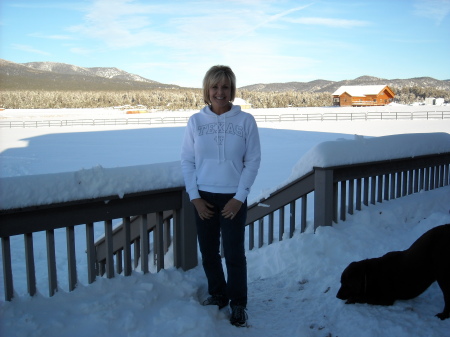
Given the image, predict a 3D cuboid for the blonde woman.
[{"bbox_3d":[-0.025,0.172,3.700,0.520,1.660,0.400,-1,7,2],"label":"blonde woman"}]

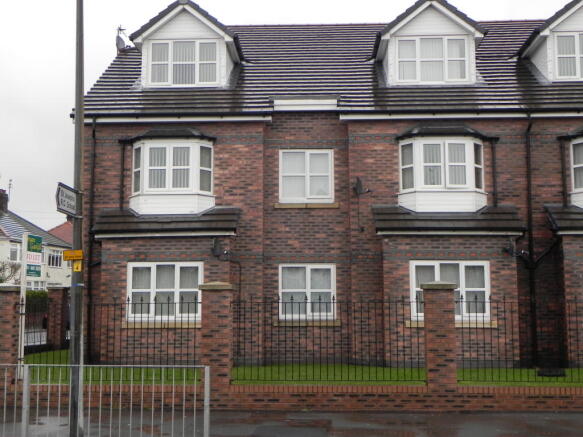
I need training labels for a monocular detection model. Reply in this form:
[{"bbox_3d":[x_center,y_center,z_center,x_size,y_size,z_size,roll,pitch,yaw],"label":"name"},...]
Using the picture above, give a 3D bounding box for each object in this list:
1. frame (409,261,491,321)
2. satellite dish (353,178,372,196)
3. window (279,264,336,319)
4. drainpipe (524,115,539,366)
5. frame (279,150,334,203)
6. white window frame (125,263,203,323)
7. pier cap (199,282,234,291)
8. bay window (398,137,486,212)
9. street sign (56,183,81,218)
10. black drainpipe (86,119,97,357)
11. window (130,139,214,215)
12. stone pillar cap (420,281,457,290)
[{"bbox_3d":[3.337,1.523,16.349,1.685,1.260,0.100,0,-6,2],"label":"frame"},{"bbox_3d":[1.600,-0.718,17.218,0.360,0.440,0.430,-3,-7,27],"label":"satellite dish"},{"bbox_3d":[0.370,1.698,17.890,1.325,1.294,0.100,0,-6,2],"label":"window"},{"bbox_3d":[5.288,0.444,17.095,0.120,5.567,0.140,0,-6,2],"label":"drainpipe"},{"bbox_3d":[0.348,-0.985,18.063,1.304,1.253,0.100,0,-6,2],"label":"frame"},{"bbox_3d":[-2.710,1.565,16.657,1.636,1.259,0.100,0,-6,2],"label":"white window frame"},{"bbox_3d":[-1.172,1.078,12.393,0.530,0.129,0.530,0,-6,2],"label":"pier cap"},{"bbox_3d":[3.396,-0.949,17.195,1.959,1.690,0.460,0,-6,2],"label":"bay window"},{"bbox_3d":[-2.540,-0.201,8.833,0.050,0.294,0.650,-1,-6,5],"label":"street sign"},{"bbox_3d":[-4.512,0.430,17.511,0.100,5.489,0.120,0,-6,2],"label":"black drainpipe"},{"bbox_3d":[-2.729,-0.919,17.526,1.977,1.713,0.420,0,-6,2],"label":"window"},{"bbox_3d":[2.328,1.061,12.240,0.515,0.130,0.515,0,-6,2],"label":"stone pillar cap"}]

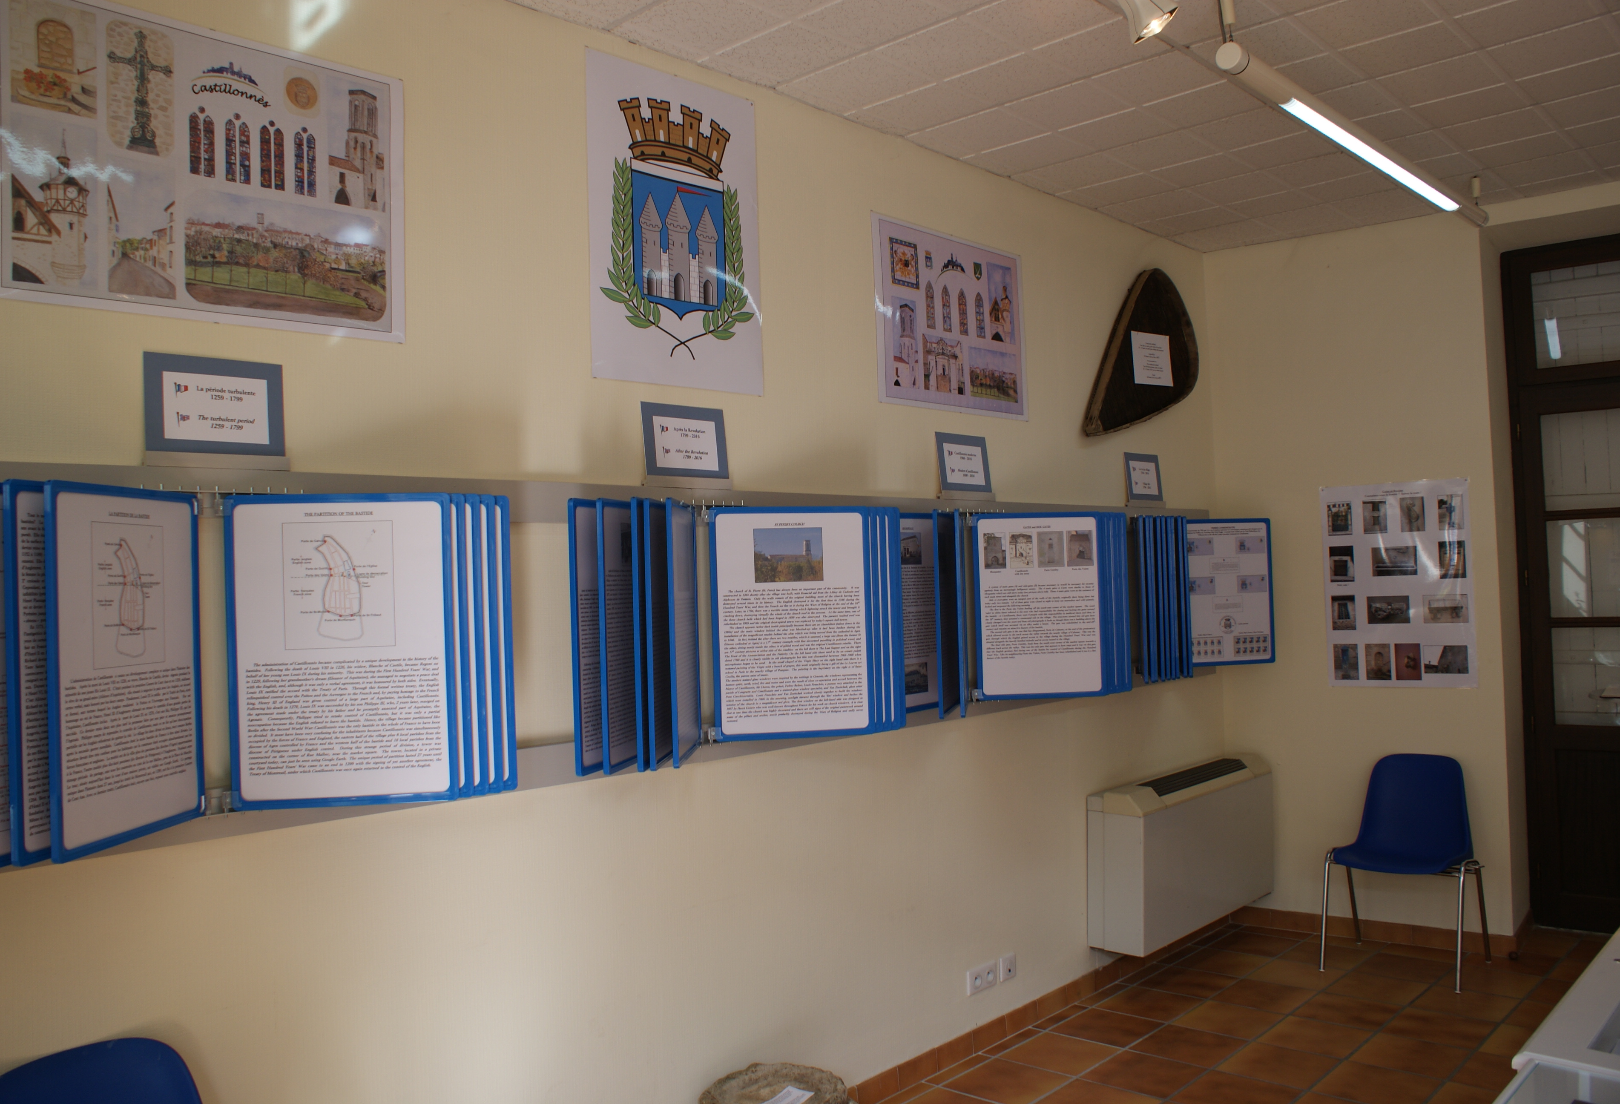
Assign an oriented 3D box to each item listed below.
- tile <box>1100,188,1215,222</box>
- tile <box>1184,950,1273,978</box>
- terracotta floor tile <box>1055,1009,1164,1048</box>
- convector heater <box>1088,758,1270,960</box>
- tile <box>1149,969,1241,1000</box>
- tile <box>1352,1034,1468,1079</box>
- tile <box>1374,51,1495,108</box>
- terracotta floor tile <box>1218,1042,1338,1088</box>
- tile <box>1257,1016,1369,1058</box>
[{"bbox_3d":[1.425,-1.387,4.994,0.325,0.015,0.305,-3,-2,43],"label":"tile"},{"bbox_3d":[1.682,1.677,5.063,0.300,0.010,0.300,-3,-2,43],"label":"tile"},{"bbox_3d":[1.044,1.663,4.322,0.295,0.010,0.295,-4,-2,43],"label":"terracotta floor tile"},{"bbox_3d":[1.537,1.200,5.081,0.235,0.590,1.180,-3,-2,43],"label":"convector heater"},{"bbox_3d":[1.458,1.658,4.763,0.295,0.010,0.295,-4,-2,43],"label":"tile"},{"bbox_3d":[1.902,1.602,3.920,0.295,0.010,0.295,-4,-2,43],"label":"tile"},{"bbox_3d":[1.885,-1.421,3.699,0.300,0.015,0.300,-3,-2,43],"label":"tile"},{"bbox_3d":[1.508,1.651,3.993,0.300,0.010,0.300,-3,-2,43],"label":"terracotta floor tile"},{"bbox_3d":[1.718,1.651,4.200,0.300,0.010,0.300,-3,-2,43],"label":"tile"}]

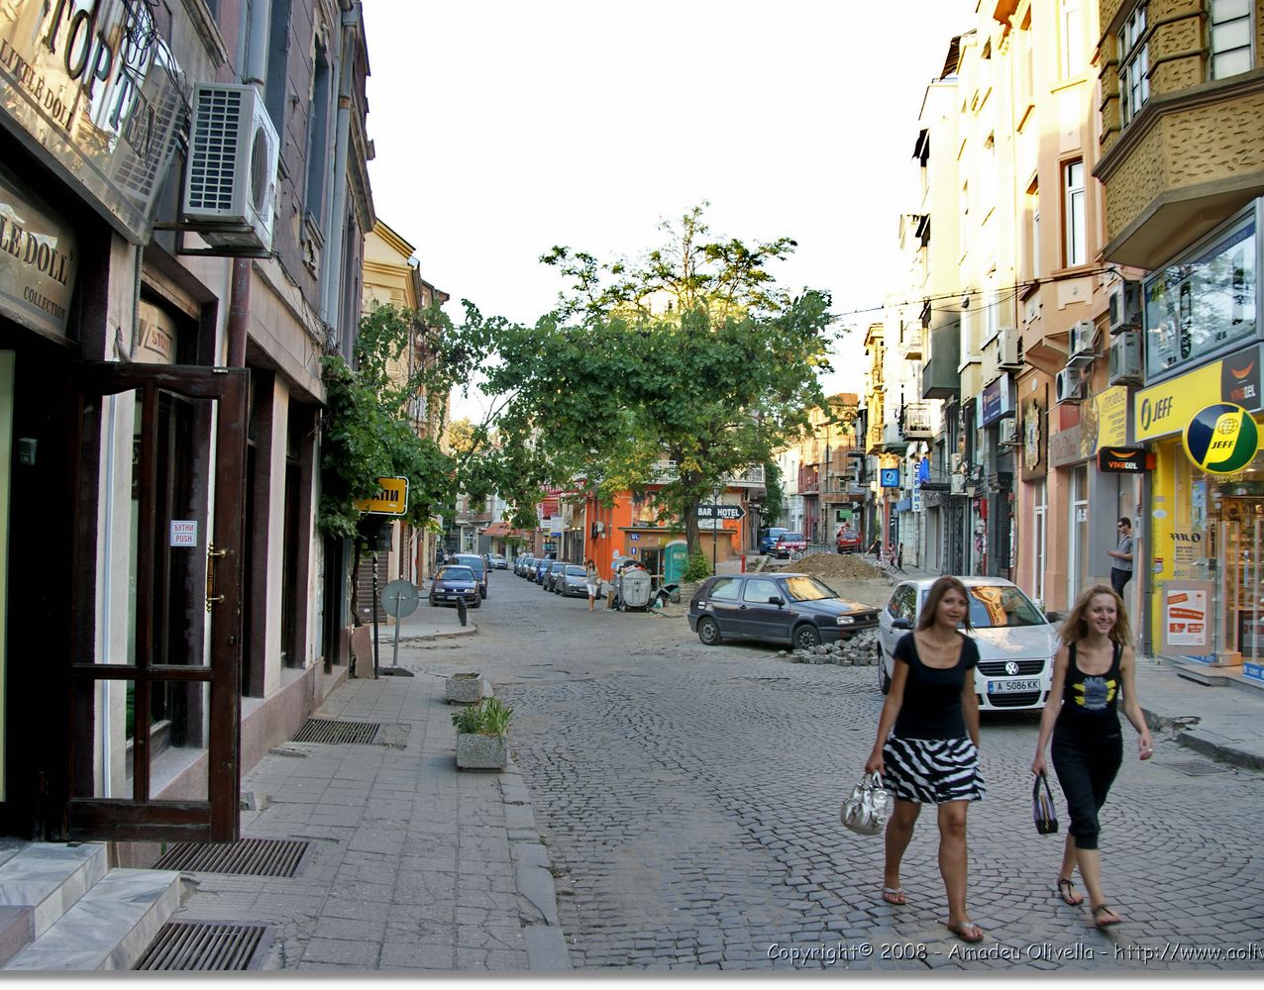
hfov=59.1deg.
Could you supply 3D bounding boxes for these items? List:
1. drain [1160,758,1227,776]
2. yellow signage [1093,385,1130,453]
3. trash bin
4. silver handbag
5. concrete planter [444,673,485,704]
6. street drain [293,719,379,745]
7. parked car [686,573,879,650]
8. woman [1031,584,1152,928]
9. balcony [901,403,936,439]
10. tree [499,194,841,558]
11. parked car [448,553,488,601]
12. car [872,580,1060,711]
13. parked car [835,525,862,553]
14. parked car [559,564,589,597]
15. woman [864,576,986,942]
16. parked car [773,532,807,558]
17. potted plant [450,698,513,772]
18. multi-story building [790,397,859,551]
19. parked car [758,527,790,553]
[{"bbox_3d":[4.610,2.240,9.170,0.410,0.040,0.530,0,-2,3],"label":"drain"},{"bbox_3d":[7.855,-1.230,18.300,0.120,1.000,1.850,0,-3,7],"label":"yellow signage"},{"bbox_3d":[0.094,3.095,36.000,1.080,1.380,1.350,1,-3,-12],"label":"trash bin"},{"bbox_3d":[1.138,1.503,5.420,0.150,0.290,0.250,2,-3,-37],"label":"silver handbag"},{"bbox_3d":[-1.850,2.150,12.350,0.370,0.280,0.430,0,-2,-3],"label":"concrete planter"},{"bbox_3d":[-2.640,2.130,10.050,0.720,0.040,1.150,1,-2,-9],"label":"street drain"},{"bbox_3d":[3.020,2.270,22.000,1.700,1.420,4.020,3,-3,-40],"label":"parked car"},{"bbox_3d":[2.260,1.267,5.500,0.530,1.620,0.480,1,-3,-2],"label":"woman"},{"bbox_3d":[11.300,-2.870,44.000,1.000,1.250,2.300,0,-2,9],"label":"balcony"},{"bbox_3d":[1.340,-3.600,39.300,11.200,13.100,10.300,0,-2,0],"label":"tree"},{"bbox_3d":[-6.796,3.387,46.100,1.700,1.820,4.100,1,-3,-9],"label":"parked car"},{"bbox_3d":[3.910,1.730,12.980,1.660,1.470,3.920,0,-2,5],"label":"car"},{"bbox_3d":[14.550,3.180,74.500,1.670,1.420,4.100,0,-2,10],"label":"parked car"},{"bbox_3d":[-2.430,3.940,51.200,1.700,1.420,4.250,1,-2,-10],"label":"parked car"},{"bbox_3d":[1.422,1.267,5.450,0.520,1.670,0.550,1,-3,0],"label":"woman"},{"bbox_3d":[8.650,2.730,60.000,1.670,1.400,4.100,0,-2,9],"label":"parked car"},{"bbox_3d":[-1.124,1.795,8.400,0.410,0.510,0.400,0,-3,3],"label":"potted plant"},{"bbox_3d":[15.530,-1.855,89.000,6.300,12.000,8.000,0,-3,14],"label":"multi-story building"},{"bbox_3d":[8.750,2.770,66.500,1.720,1.570,4.200,1,-3,-1],"label":"parked car"}]

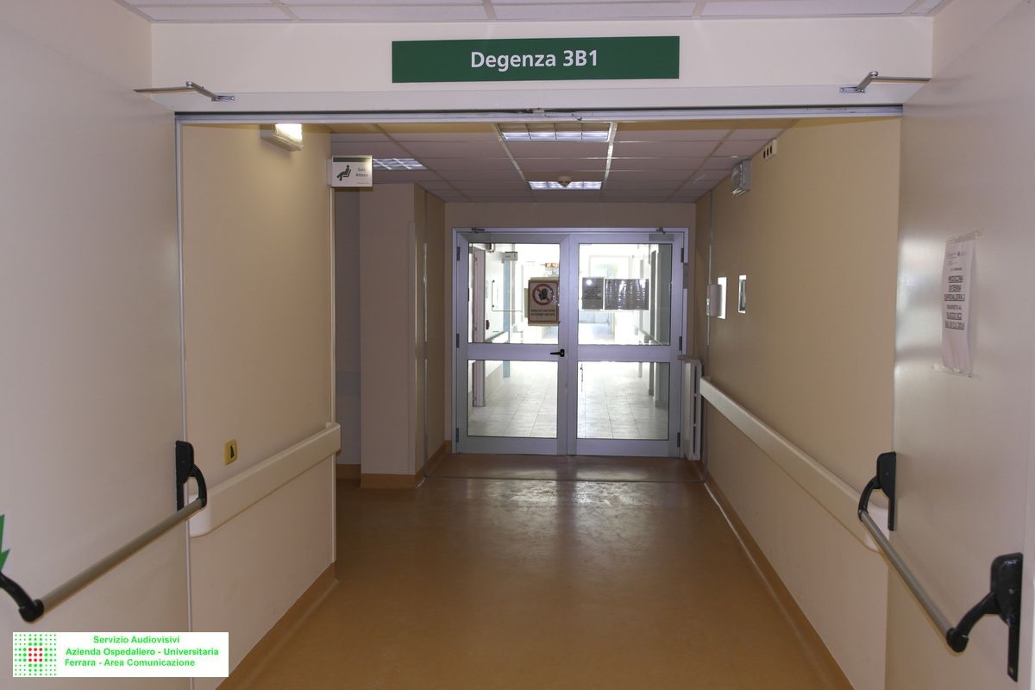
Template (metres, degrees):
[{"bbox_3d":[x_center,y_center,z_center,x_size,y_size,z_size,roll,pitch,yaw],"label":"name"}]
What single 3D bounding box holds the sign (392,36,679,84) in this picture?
[{"bbox_3d":[0.049,-0.854,2.573,0.860,0.124,0.020,1,4,4],"label":"sign"}]

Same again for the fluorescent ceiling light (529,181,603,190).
[{"bbox_3d":[0.382,-1.282,6.793,0.595,0.070,0.595,1,4,4],"label":"fluorescent ceiling light"}]

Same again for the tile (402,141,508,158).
[{"bbox_3d":[-0.353,-1.147,5.069,0.595,0.020,0.595,1,4,4],"label":"tile"}]

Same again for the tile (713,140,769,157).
[{"bbox_3d":[1.282,-1.129,4.944,0.280,0.020,0.595,1,4,4],"label":"tile"}]

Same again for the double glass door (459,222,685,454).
[{"bbox_3d":[0.484,-0.022,8.204,2.220,2.170,0.080,1,4,4],"label":"double glass door"}]

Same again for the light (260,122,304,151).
[{"bbox_3d":[-1.010,-0.954,3.753,0.075,0.165,0.380,1,4,4],"label":"light"}]

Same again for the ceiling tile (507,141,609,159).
[{"bbox_3d":[0.246,-1.140,5.024,0.595,0.020,0.595,1,4,4],"label":"ceiling tile"}]

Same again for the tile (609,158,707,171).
[{"bbox_3d":[0.890,-1.174,5.575,0.595,0.020,0.595,1,4,4],"label":"tile"}]

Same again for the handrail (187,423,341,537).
[{"bbox_3d":[-1.030,0.539,3.774,0.085,0.150,1.600,1,4,4],"label":"handrail"}]

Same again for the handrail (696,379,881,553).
[{"bbox_3d":[1.377,0.466,4.971,0.085,0.150,4.150,1,4,4],"label":"handrail"}]

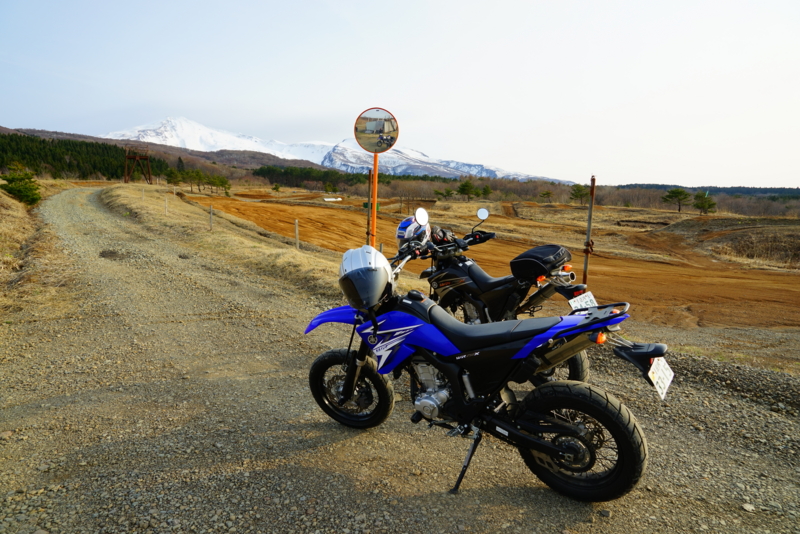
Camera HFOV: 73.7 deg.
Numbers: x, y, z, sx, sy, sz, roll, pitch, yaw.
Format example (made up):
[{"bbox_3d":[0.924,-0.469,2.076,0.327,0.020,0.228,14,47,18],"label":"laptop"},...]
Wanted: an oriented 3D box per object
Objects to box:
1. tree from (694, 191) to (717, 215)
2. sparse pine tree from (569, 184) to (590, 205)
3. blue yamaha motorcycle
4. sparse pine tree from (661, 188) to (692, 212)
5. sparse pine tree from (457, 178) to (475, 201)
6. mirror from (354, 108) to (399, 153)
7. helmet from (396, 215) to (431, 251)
[{"bbox_3d":[42.807,-9.068,75.000,3.230,3.370,3.230,0,8,0],"label":"tree"},{"bbox_3d":[28.420,-11.415,84.000,3.460,3.150,3.460,0,8,0],"label":"sparse pine tree"},{"bbox_3d":[0.269,0.473,2.858,2.140,1.320,0.860,5,18,34],"label":"blue yamaha motorcycle"},{"bbox_3d":[39.907,-9.598,77.000,4.470,3.460,4.470,0,8,0],"label":"sparse pine tree"},{"bbox_3d":[11.640,-13.365,92.000,3.100,3.790,3.100,0,8,0],"label":"sparse pine tree"},{"bbox_3d":[-0.428,-2.504,9.800,0.820,0.820,0.130,0,14,-1],"label":"mirror"},{"bbox_3d":[0.115,-0.286,4.550,0.330,0.270,0.260,-7,11,-43],"label":"helmet"}]

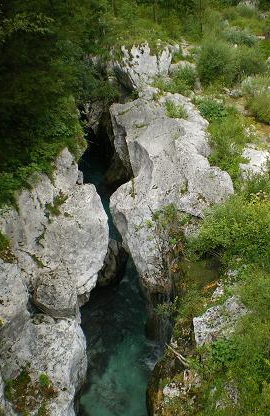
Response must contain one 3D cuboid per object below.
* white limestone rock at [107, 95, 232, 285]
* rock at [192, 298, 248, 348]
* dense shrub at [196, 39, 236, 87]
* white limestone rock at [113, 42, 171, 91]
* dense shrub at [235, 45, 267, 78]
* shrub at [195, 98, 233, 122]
[{"bbox_3d":[1.011,-0.855,14.200,3.300,3.000,6.800,-3,33,0],"label":"white limestone rock"},{"bbox_3d":[1.872,2.485,10.000,1.120,0.720,0.750,-15,35,-17],"label":"rock"},{"bbox_3d":[3.676,-6.563,20.600,1.650,1.700,1.500,-3,33,0],"label":"dense shrub"},{"bbox_3d":[0.247,-6.352,20.500,2.400,1.700,1.800,-3,33,0],"label":"white limestone rock"},{"bbox_3d":[5.247,-6.833,21.300,1.700,1.300,1.500,-3,33,0],"label":"dense shrub"},{"bbox_3d":[3.064,-3.757,17.600,1.350,0.600,1.000,-3,33,0],"label":"shrub"}]

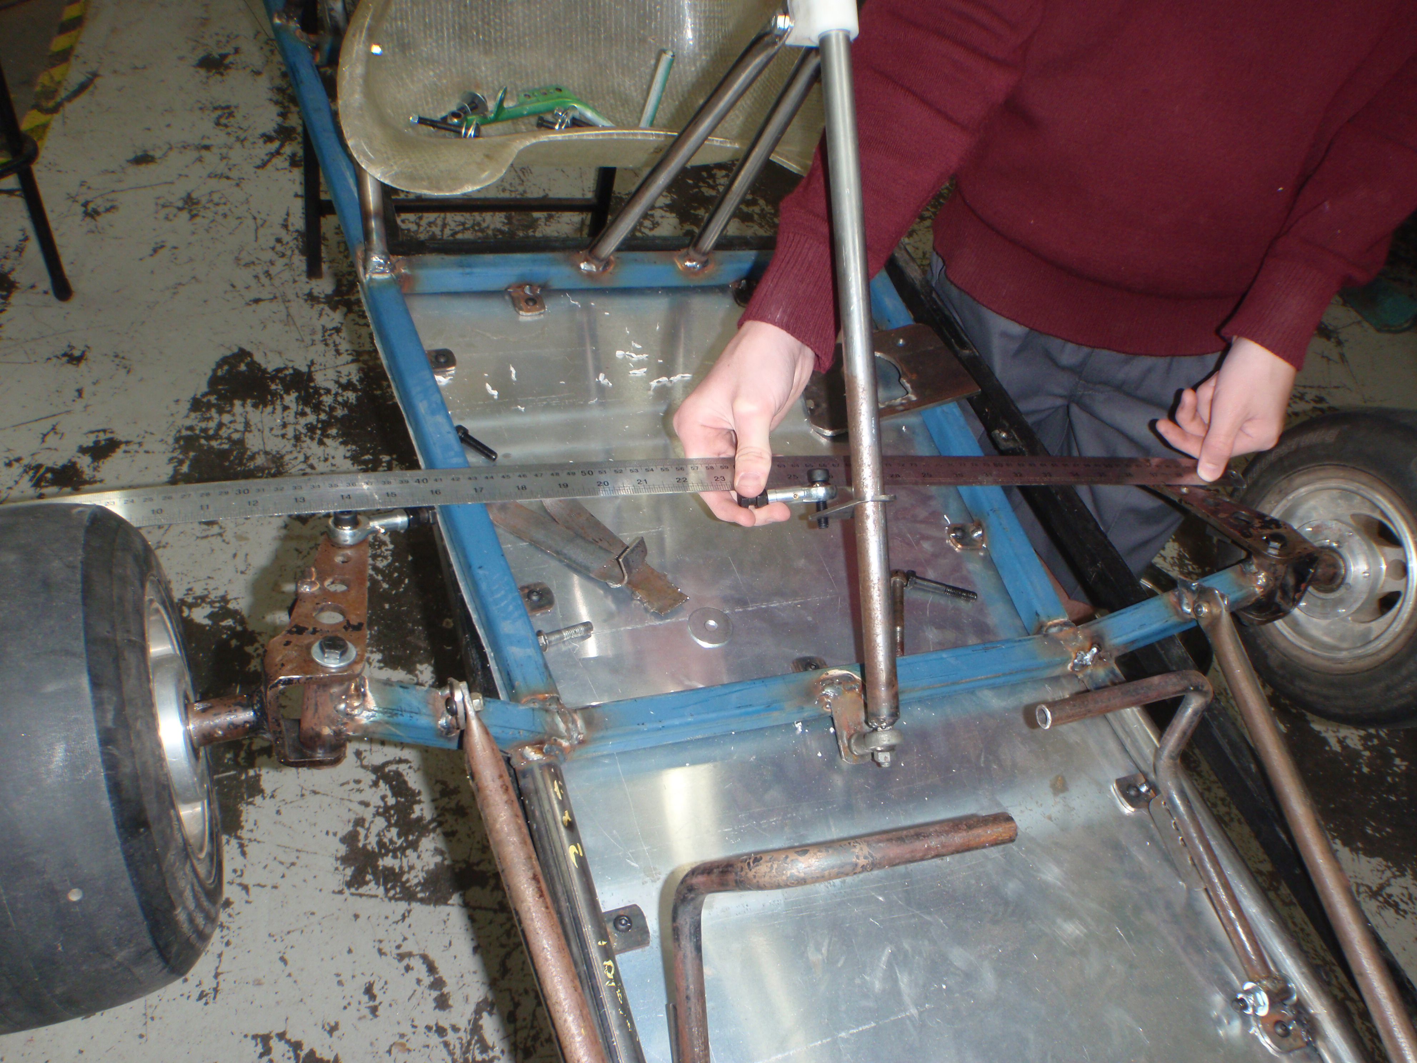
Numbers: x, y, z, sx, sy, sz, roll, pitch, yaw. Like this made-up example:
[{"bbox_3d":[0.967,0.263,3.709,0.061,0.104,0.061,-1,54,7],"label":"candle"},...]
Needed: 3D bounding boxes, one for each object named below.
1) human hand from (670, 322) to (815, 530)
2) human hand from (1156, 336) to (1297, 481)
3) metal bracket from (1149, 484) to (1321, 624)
[{"bbox_3d":[0.022,-0.069,0.735,0.090,0.125,0.075,22,12,19],"label":"human hand"},{"bbox_3d":[0.398,-0.089,0.870,0.092,0.110,0.075,25,14,8],"label":"human hand"},{"bbox_3d":[0.390,0.010,0.878,0.055,0.073,0.126,-22,47,-29],"label":"metal bracket"}]

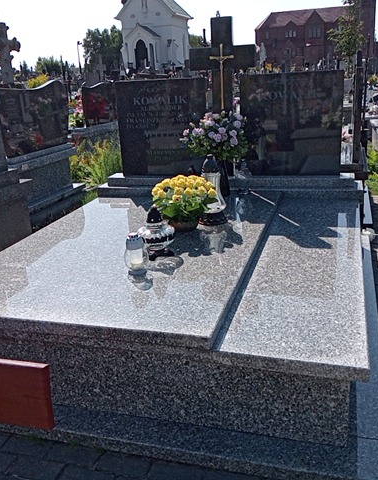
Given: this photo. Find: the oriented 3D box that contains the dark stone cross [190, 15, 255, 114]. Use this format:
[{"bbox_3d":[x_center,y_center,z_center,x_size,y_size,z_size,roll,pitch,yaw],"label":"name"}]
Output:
[{"bbox_3d":[0.266,-1.028,3.804,0.472,1.114,0.090,2,20,16],"label":"dark stone cross"}]

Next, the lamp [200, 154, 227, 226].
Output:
[{"bbox_3d":[0.138,-0.302,3.050,0.165,0.400,0.165,2,20,16],"label":"lamp"}]

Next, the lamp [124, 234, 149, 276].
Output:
[{"bbox_3d":[-0.251,0.062,2.484,0.118,0.185,0.118,-3,19,1],"label":"lamp"}]

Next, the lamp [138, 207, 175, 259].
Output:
[{"bbox_3d":[-0.164,-0.041,2.640,0.189,0.267,0.189,-3,19,1],"label":"lamp"}]

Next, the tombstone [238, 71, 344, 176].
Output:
[{"bbox_3d":[0.733,-0.825,3.729,0.712,0.725,0.080,2,20,16],"label":"tombstone"}]

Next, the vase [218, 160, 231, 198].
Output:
[{"bbox_3d":[0.244,-0.450,3.639,0.105,0.285,0.105,2,20,16],"label":"vase"}]

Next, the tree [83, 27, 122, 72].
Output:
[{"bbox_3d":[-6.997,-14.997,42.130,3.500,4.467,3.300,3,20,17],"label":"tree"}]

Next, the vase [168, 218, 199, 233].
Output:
[{"bbox_3d":[-0.023,-0.111,2.986,0.175,0.100,0.175,2,20,16],"label":"vase"}]

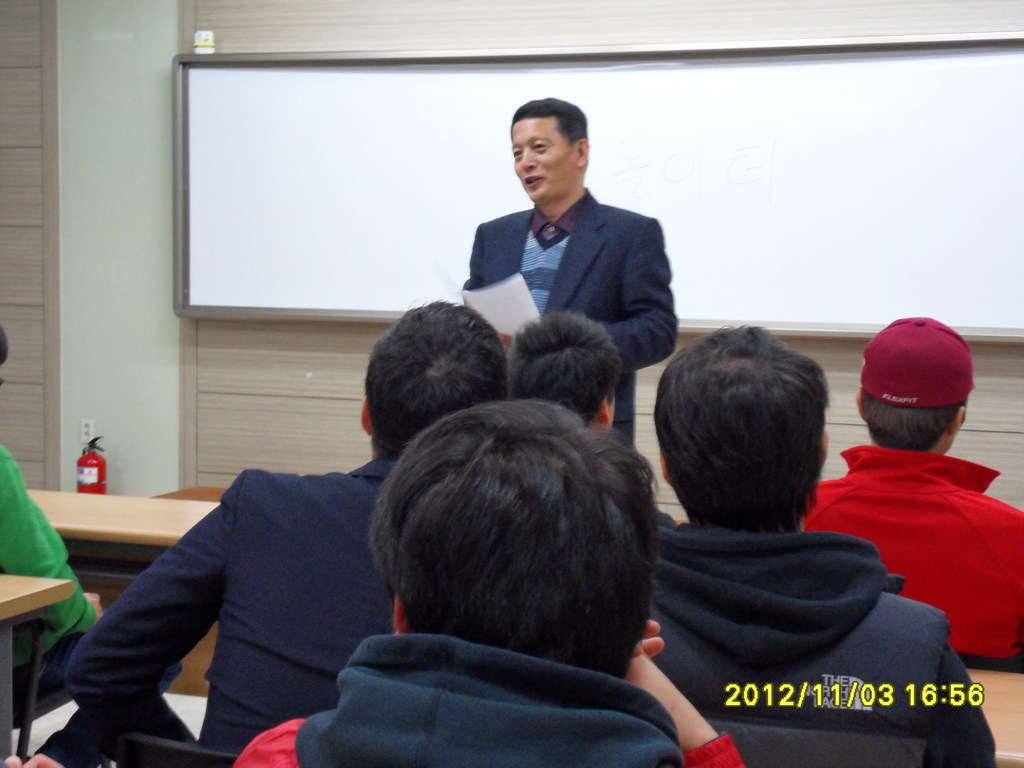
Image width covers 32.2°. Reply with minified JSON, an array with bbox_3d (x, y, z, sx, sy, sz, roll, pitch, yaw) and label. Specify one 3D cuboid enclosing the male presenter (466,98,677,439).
[{"bbox_3d":[0.125,0.190,4.170,0.550,1.700,0.420,3,5,23],"label":"male presenter"}]

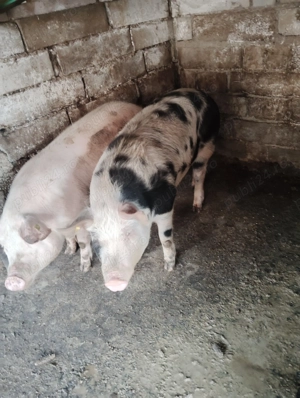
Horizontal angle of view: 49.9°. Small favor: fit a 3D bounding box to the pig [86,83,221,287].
[{"bbox_3d":[0.082,-0.096,1.777,0.412,0.756,1.300,7,36,26],"label":"pig"}]

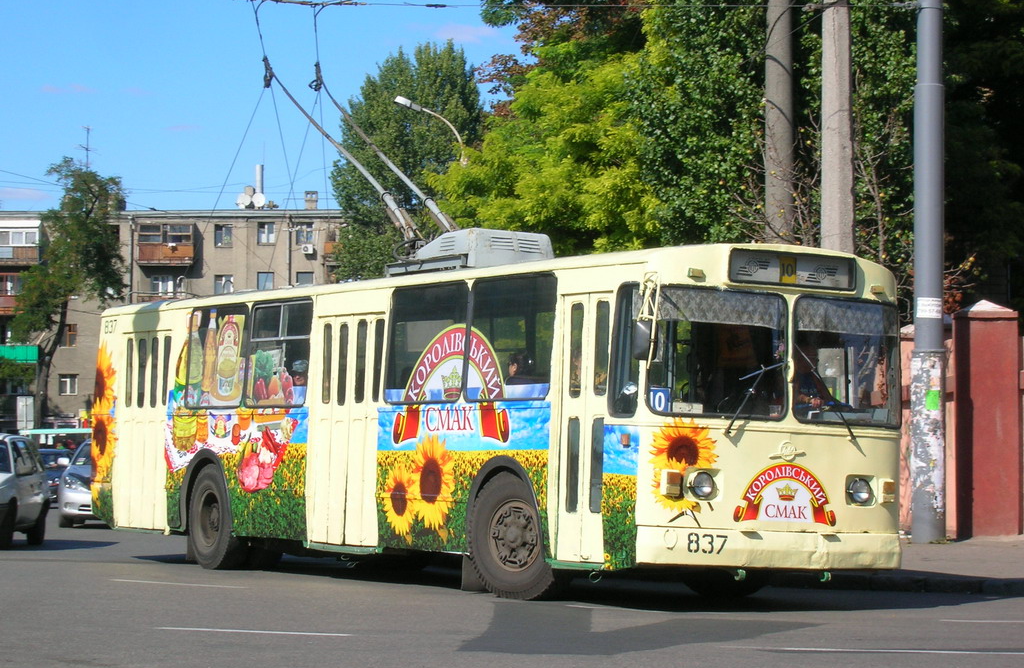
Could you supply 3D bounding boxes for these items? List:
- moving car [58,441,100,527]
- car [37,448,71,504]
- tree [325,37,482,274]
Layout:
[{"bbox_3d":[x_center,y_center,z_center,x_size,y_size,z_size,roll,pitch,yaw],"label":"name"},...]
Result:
[{"bbox_3d":[-6.220,2.340,44.800,1.810,1.460,4.750,0,-2,-4],"label":"moving car"},{"bbox_3d":[-11.400,3.490,67.500,1.700,1.400,4.300,1,-3,-30],"label":"car"},{"bbox_3d":[-3.050,-2.200,88.000,5.700,14.100,5.700,0,-2,-2],"label":"tree"}]

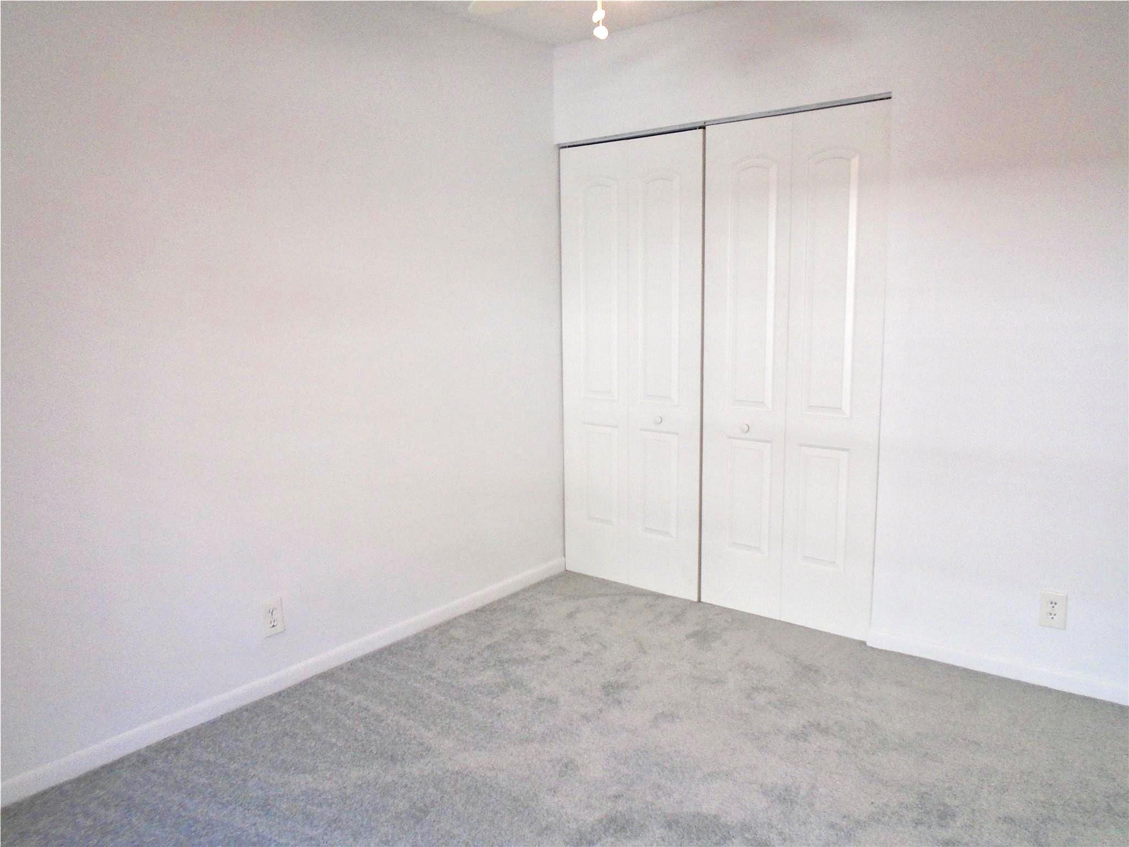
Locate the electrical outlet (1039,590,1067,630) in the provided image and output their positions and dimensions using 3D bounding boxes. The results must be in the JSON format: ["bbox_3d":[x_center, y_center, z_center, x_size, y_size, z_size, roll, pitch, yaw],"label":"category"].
[{"bbox_3d":[1.631,0.622,2.829,0.073,0.118,0.009,6,10,37],"label":"electrical outlet"}]

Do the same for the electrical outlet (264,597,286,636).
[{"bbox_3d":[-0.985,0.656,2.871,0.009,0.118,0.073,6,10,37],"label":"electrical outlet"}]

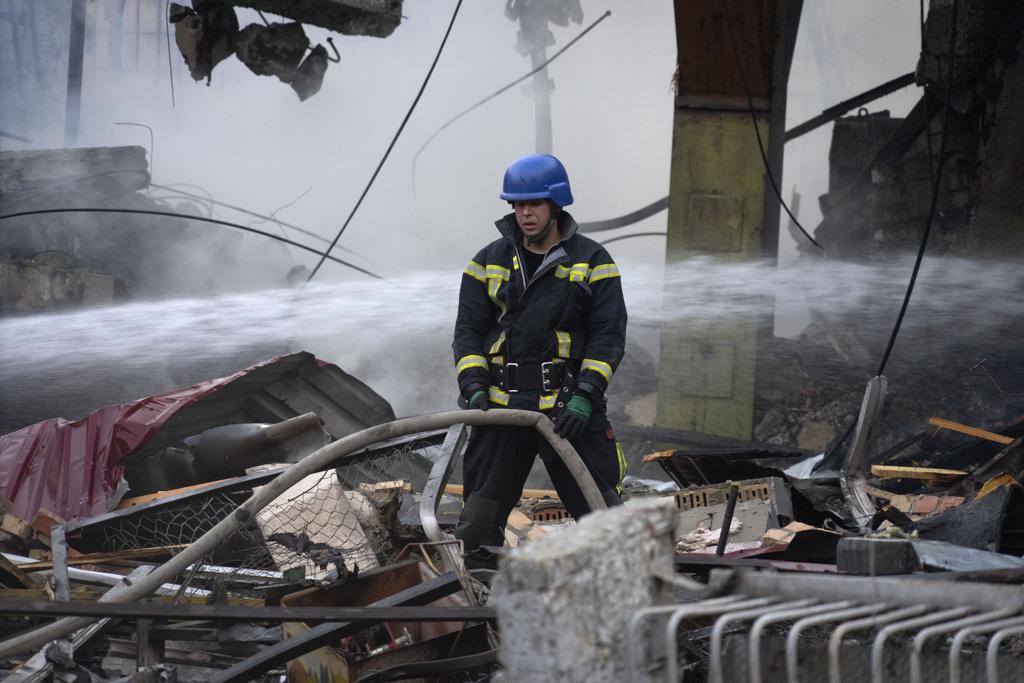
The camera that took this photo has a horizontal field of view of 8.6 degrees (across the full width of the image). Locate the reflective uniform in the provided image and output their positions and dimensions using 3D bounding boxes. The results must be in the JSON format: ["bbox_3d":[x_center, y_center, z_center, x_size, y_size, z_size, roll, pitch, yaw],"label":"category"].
[{"bbox_3d":[0.105,0.246,24.200,0.660,1.420,0.430,0,1,15],"label":"reflective uniform"}]

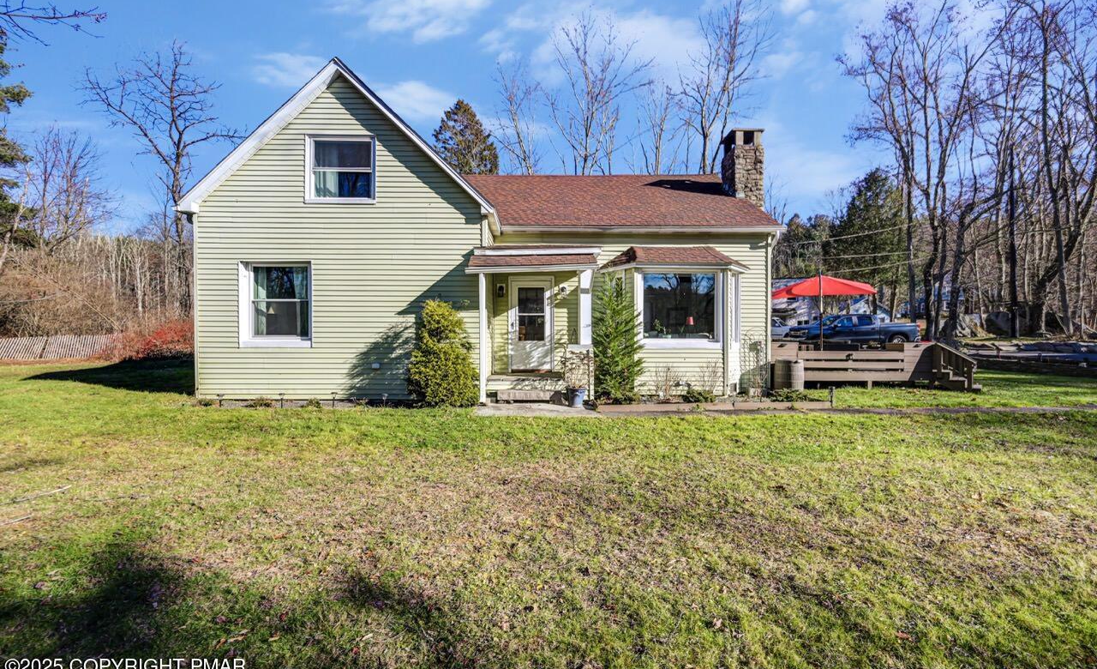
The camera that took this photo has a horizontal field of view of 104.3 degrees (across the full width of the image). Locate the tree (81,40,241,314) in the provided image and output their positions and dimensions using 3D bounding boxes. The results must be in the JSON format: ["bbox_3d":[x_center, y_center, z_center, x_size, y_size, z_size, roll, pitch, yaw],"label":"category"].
[{"bbox_3d":[-21.980,-7.900,24.200,9.000,17.600,8.500,0,0,0],"label":"tree"}]

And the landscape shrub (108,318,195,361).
[{"bbox_3d":[-16.900,0.240,18.300,3.200,1.800,2.200,0,1,-1],"label":"landscape shrub"}]

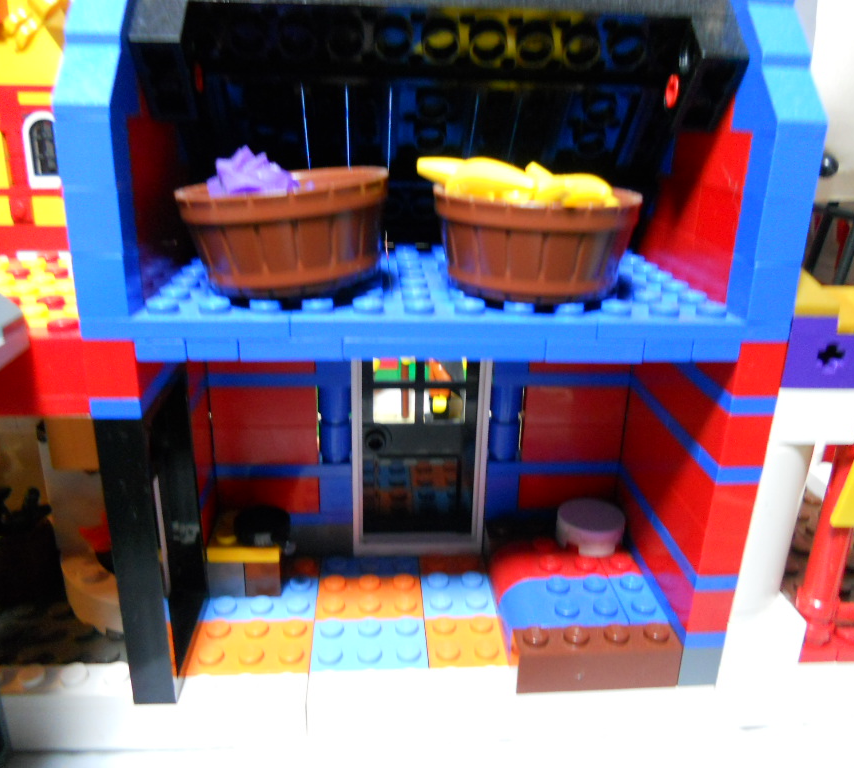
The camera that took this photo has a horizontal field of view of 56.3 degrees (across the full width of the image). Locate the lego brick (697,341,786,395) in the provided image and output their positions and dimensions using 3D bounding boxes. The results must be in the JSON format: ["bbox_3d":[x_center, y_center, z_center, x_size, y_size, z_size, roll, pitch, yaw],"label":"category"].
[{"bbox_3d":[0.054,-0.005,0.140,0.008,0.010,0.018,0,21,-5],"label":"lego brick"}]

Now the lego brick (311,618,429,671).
[{"bbox_3d":[-0.012,0.057,0.166,0.024,0.011,0.016,0,21,-4],"label":"lego brick"}]

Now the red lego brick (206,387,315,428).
[{"bbox_3d":[-0.037,0.004,0.181,0.024,0.010,0.008,0,21,-5],"label":"red lego brick"}]

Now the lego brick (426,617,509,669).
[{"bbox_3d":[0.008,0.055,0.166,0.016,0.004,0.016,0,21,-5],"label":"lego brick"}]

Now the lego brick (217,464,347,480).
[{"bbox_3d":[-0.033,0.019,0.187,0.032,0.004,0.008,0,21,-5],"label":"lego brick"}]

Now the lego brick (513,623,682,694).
[{"bbox_3d":[0.033,0.053,0.155,0.032,0.011,0.008,0,21,-5],"label":"lego brick"}]

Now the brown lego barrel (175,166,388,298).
[{"bbox_3d":[-0.023,-0.026,0.133,0.035,0.016,0.035,-6,22,-2],"label":"brown lego barrel"}]

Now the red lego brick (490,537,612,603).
[{"bbox_3d":[0.027,0.043,0.182,0.024,0.011,0.016,0,21,-4],"label":"red lego brick"}]

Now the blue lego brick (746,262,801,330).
[{"bbox_3d":[0.055,-0.016,0.131,0.008,0.010,0.008,0,21,-5],"label":"blue lego brick"}]

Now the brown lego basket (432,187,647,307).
[{"bbox_3d":[0.019,-0.026,0.141,0.036,0.017,0.036,0,22,-5],"label":"brown lego basket"}]

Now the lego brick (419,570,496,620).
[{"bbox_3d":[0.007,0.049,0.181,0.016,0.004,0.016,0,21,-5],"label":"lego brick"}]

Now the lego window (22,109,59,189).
[{"bbox_3d":[-0.133,-0.082,0.280,0.016,0.026,0.008,3,21,2],"label":"lego window"}]

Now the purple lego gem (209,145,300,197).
[{"bbox_3d":[-0.028,-0.034,0.130,0.015,0.011,0.013,0,21,-4],"label":"purple lego gem"}]

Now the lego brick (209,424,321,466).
[{"bbox_3d":[-0.038,0.012,0.186,0.024,0.010,0.008,0,21,-4],"label":"lego brick"}]

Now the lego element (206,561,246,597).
[{"bbox_3d":[-0.045,0.041,0.181,0.008,0.010,0.010,0,21,-4],"label":"lego element"}]

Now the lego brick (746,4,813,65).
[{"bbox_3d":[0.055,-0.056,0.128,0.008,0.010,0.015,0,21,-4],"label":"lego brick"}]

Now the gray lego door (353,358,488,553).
[{"bbox_3d":[-0.002,0.014,0.189,0.032,0.057,0.008,0,21,-4],"label":"gray lego door"}]

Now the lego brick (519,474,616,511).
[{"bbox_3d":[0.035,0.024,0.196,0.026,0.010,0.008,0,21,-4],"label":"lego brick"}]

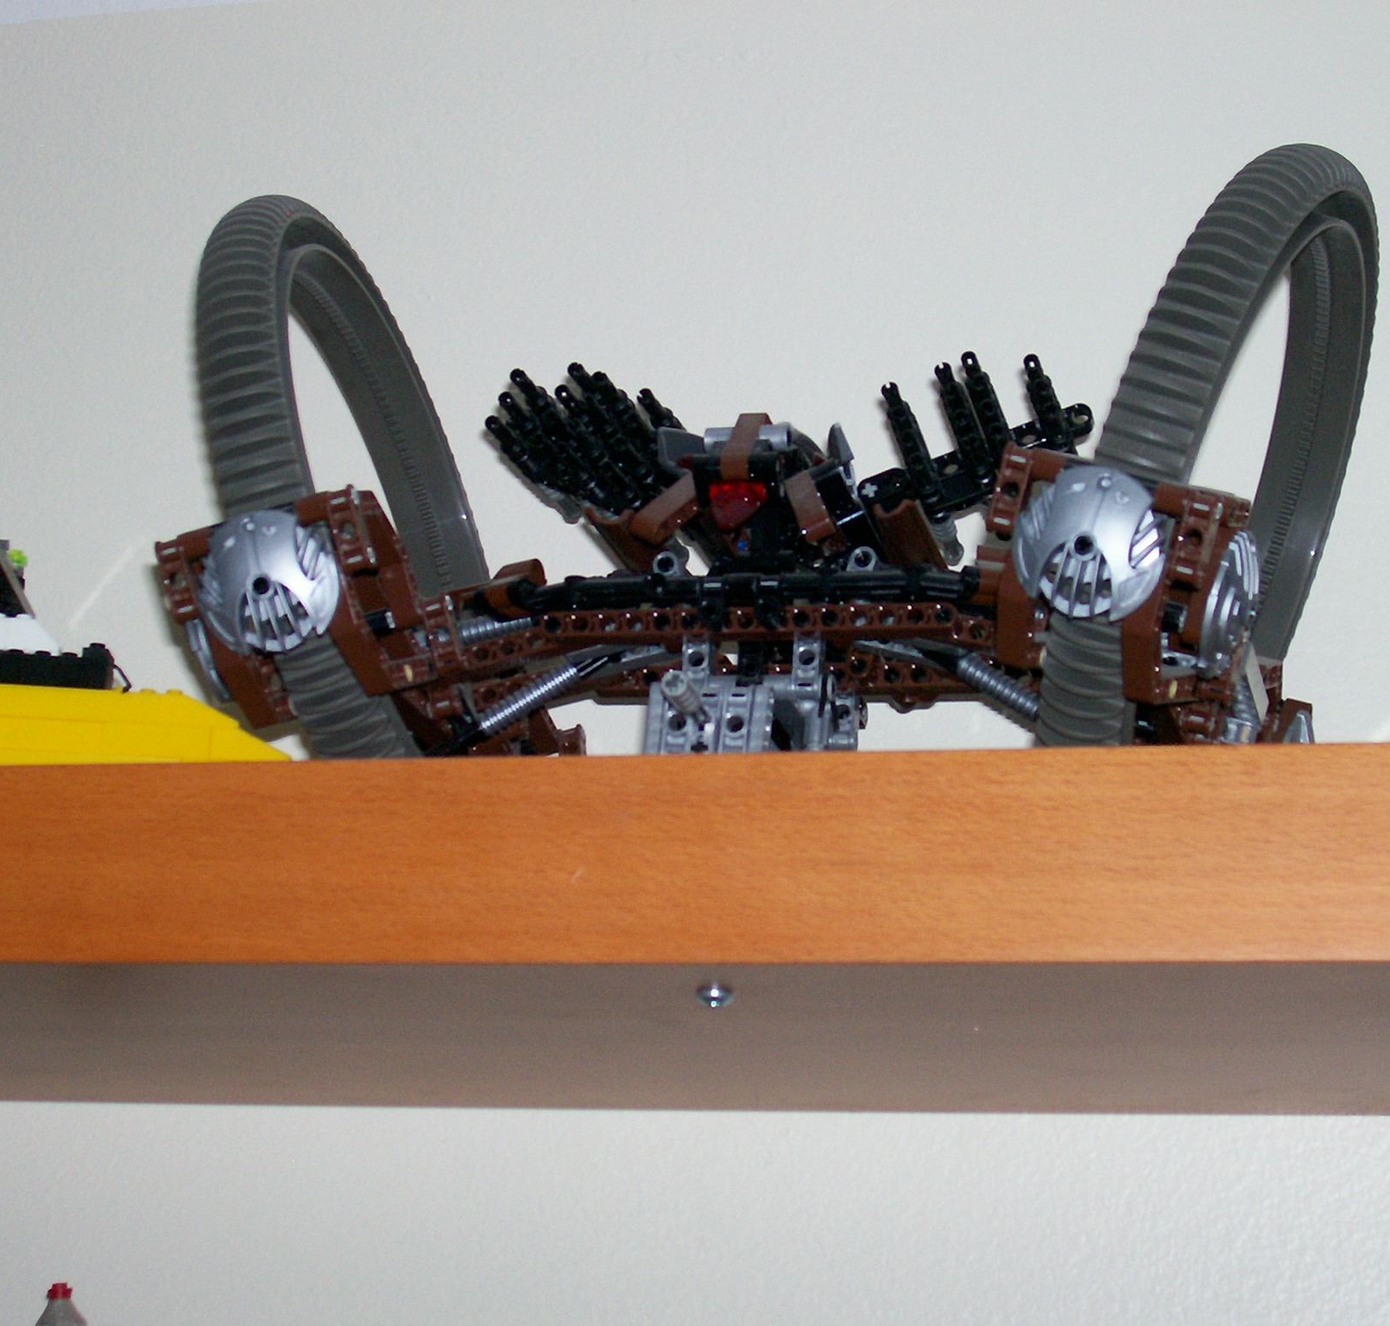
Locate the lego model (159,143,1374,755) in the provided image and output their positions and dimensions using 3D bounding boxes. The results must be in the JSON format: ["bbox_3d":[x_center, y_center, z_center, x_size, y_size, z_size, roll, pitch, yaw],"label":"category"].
[{"bbox_3d":[0.027,-0.041,0.953,0.336,0.209,0.241,-1,-16,14],"label":"lego model"}]

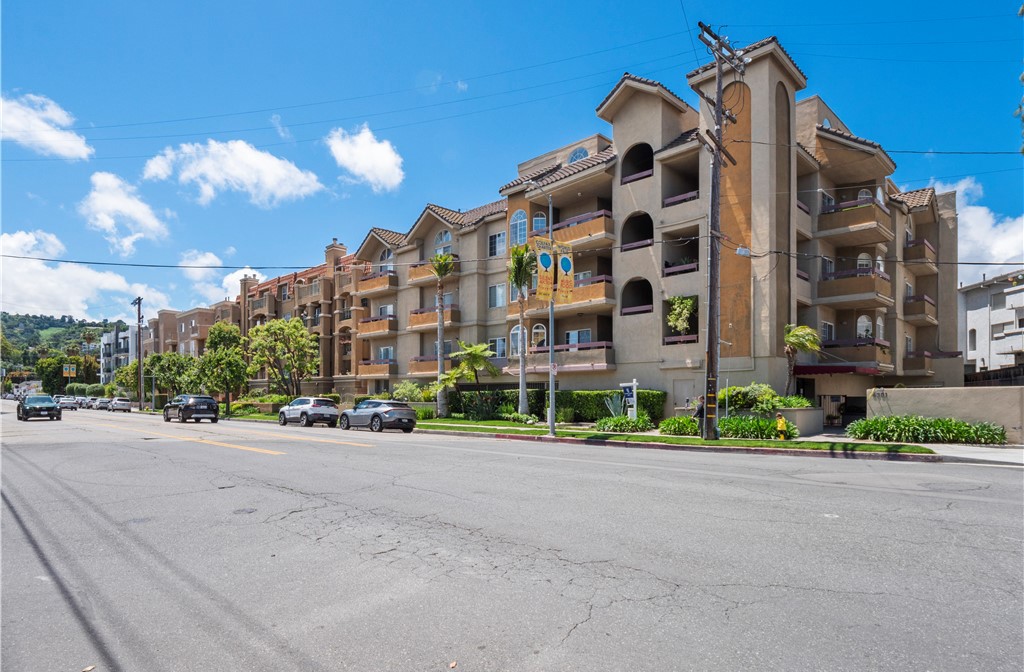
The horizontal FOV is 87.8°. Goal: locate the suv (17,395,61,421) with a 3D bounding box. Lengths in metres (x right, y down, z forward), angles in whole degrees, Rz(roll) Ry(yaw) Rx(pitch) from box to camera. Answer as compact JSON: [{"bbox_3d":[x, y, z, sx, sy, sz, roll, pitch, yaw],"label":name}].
[{"bbox_3d":[-31.800,4.800,35.870,4.700,1.670,1.910,-5,-8,44],"label":"suv"}]

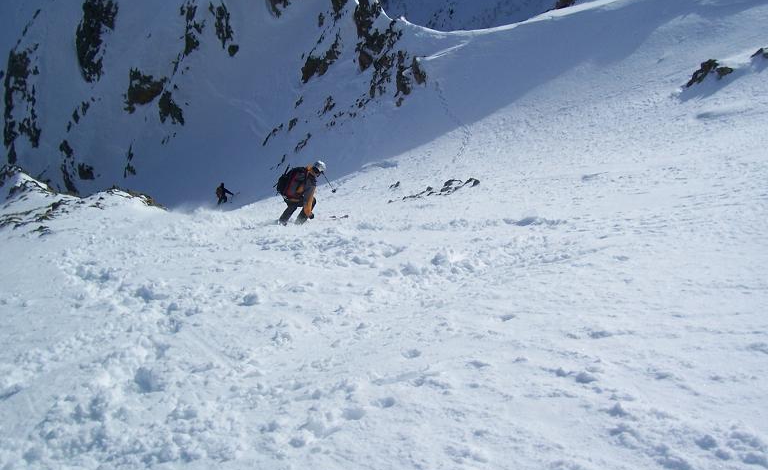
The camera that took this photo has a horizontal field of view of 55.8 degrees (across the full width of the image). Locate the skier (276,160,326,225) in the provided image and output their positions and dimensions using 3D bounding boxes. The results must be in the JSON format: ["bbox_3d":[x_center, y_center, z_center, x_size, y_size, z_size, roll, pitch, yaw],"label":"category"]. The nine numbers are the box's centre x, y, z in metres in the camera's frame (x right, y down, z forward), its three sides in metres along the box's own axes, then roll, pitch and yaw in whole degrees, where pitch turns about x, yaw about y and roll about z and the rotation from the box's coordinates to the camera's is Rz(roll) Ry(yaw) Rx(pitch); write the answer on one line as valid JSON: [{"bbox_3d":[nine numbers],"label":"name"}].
[{"bbox_3d":[-1.649,-0.850,14.500,0.900,1.300,0.700,-8,25,-18],"label":"skier"}]

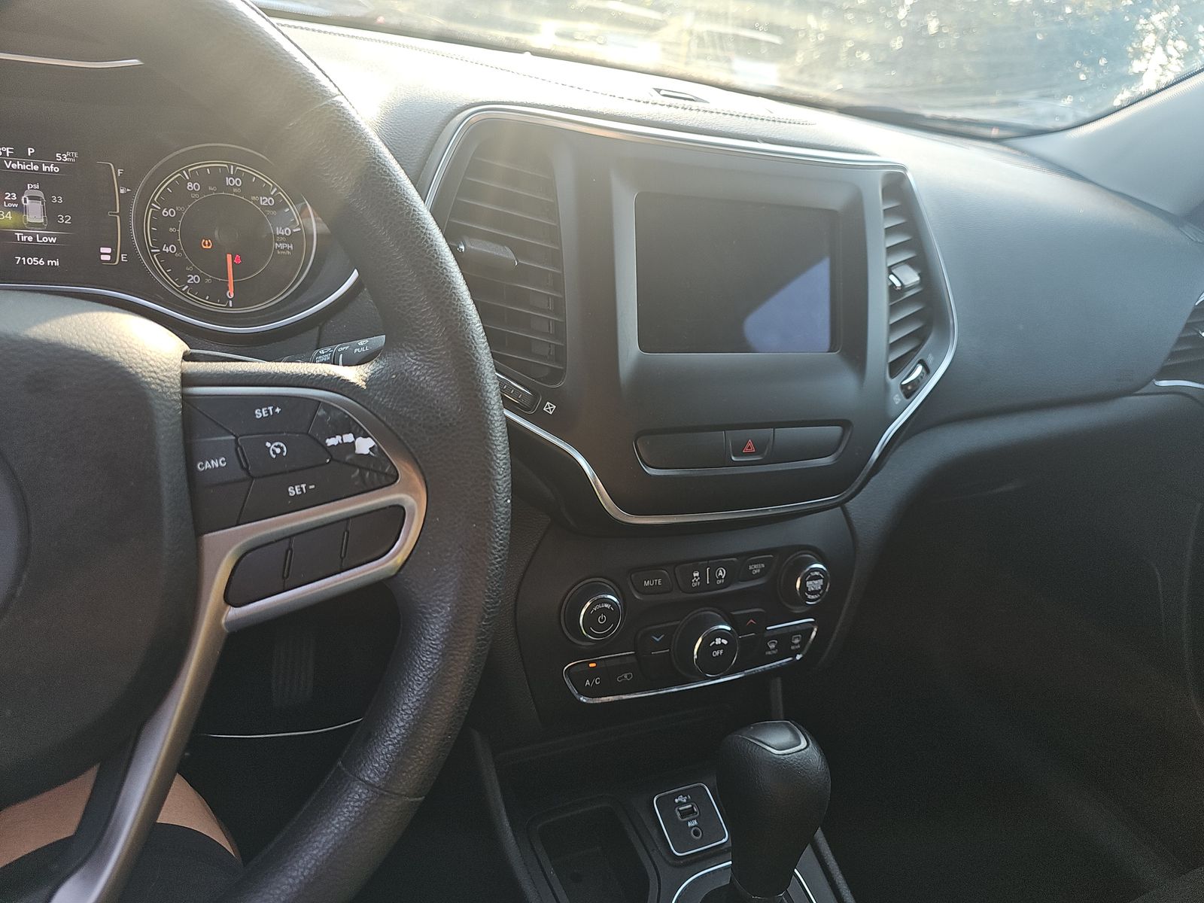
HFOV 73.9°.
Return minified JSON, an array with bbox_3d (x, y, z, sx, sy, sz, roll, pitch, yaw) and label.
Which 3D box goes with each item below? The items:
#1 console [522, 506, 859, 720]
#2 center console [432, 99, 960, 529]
[{"bbox_3d":[0.071,0.109,0.579,0.269,0.156,0.066,-3,13,-22],"label":"console"},{"bbox_3d":[0.083,-0.080,0.525,0.385,0.254,0.094,-3,2,-22],"label":"center console"}]

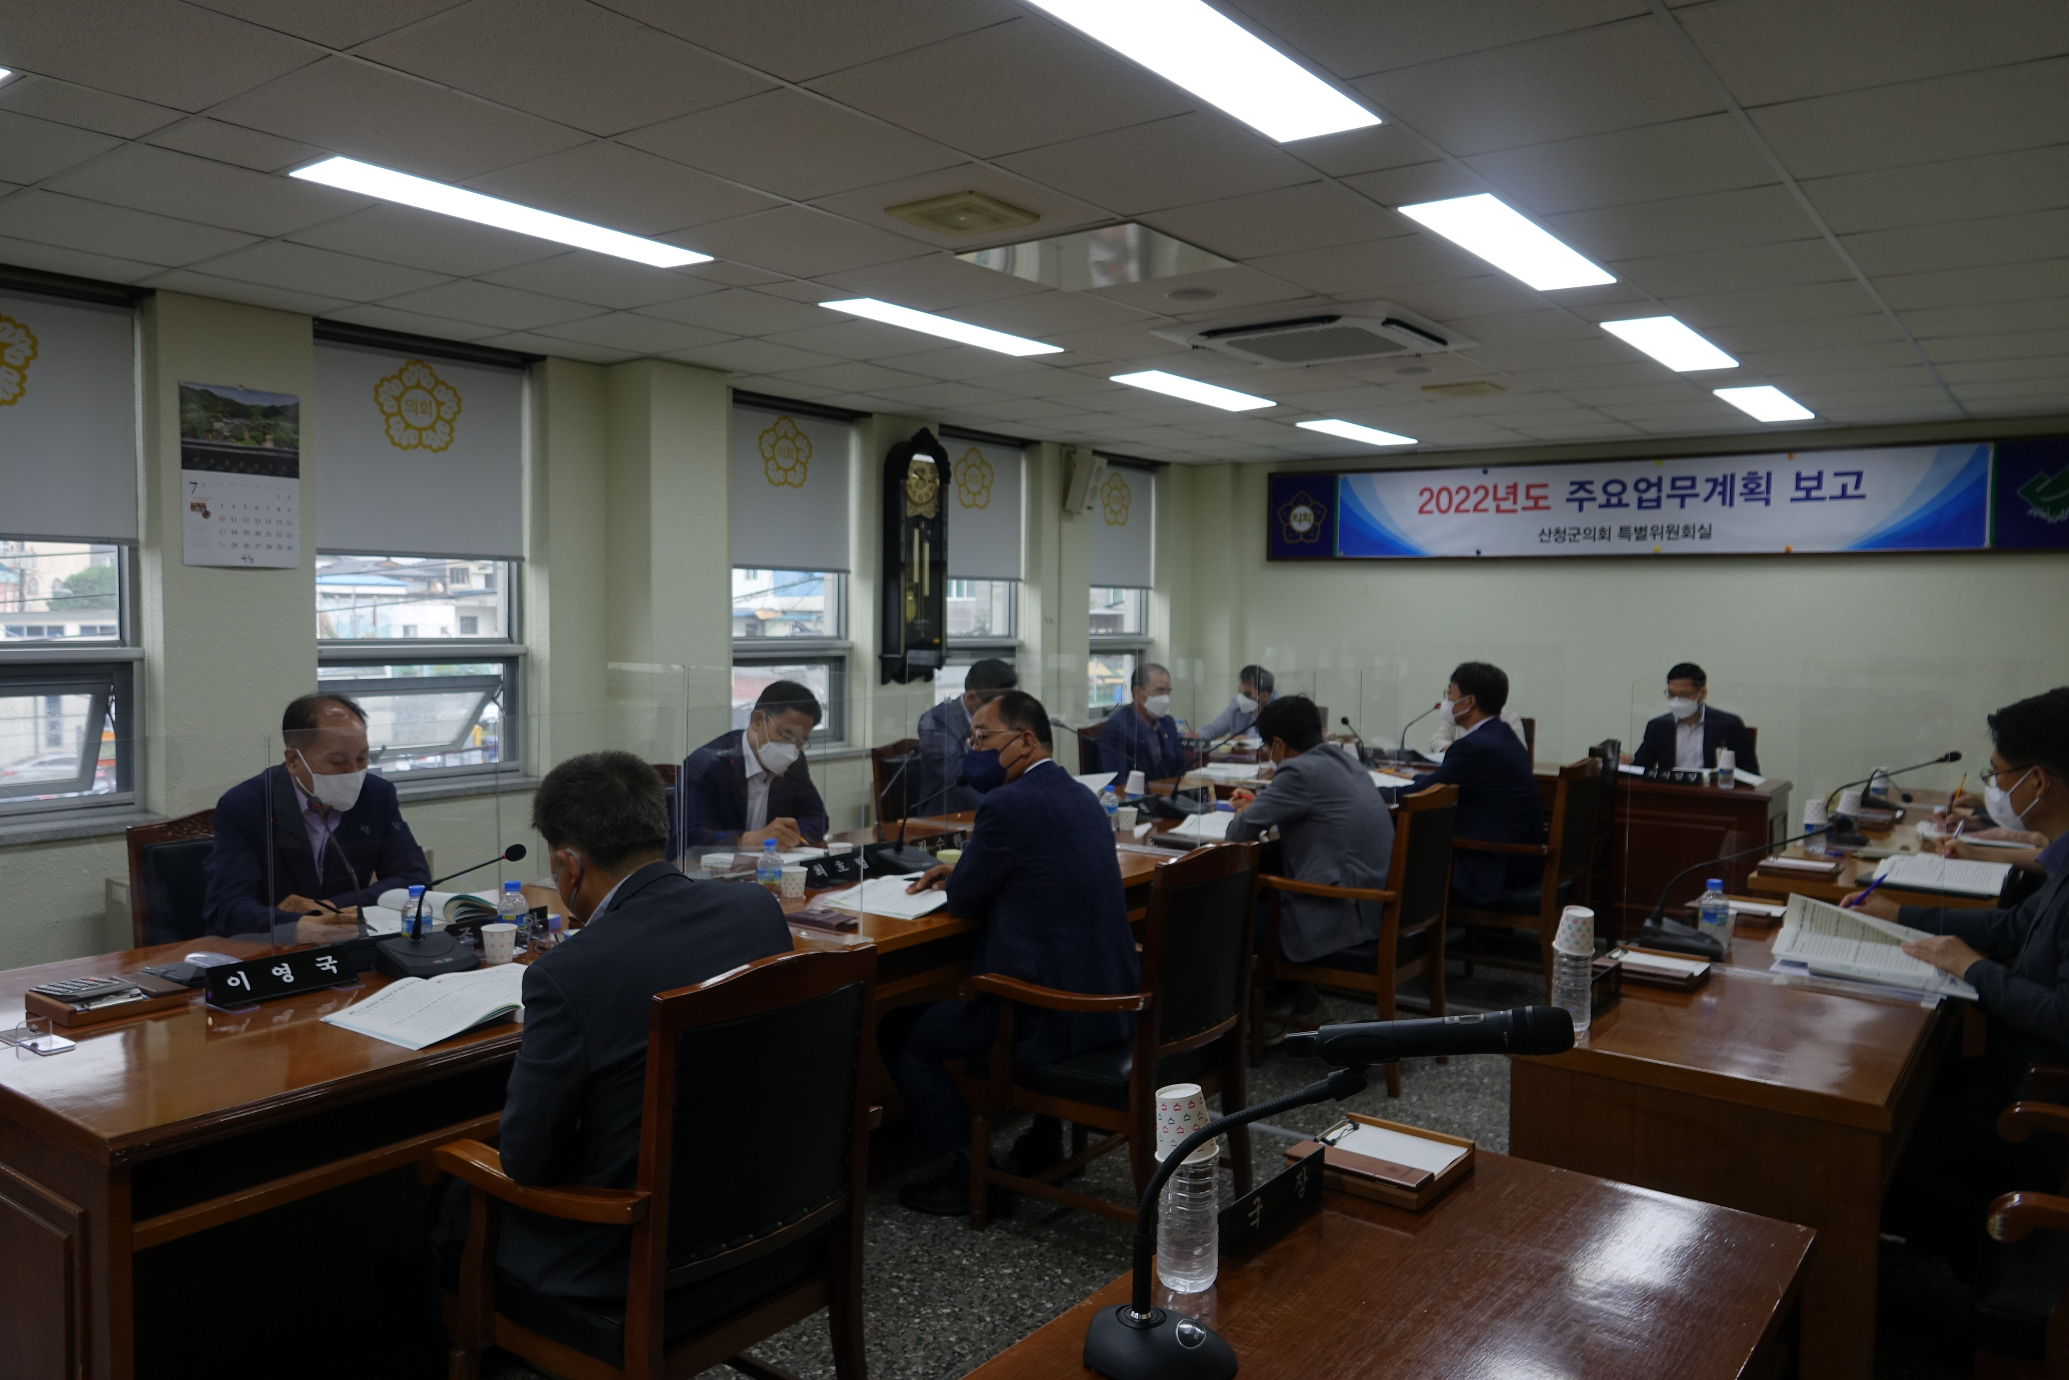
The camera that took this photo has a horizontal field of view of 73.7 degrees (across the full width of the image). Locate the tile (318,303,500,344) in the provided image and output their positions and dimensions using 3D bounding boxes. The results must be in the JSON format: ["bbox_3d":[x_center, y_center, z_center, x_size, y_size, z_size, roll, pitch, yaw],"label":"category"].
[{"bbox_3d":[-2.333,-1.404,5.259,0.420,0.020,0.600,3,4,37],"label":"tile"}]

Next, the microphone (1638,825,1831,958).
[{"bbox_3d":[1.454,0.408,2.872,0.385,0.310,0.120,4,5,38],"label":"microphone"}]

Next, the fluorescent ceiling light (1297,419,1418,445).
[{"bbox_3d":[1.933,-1.539,8.189,0.280,0.050,1.200,3,4,38],"label":"fluorescent ceiling light"}]

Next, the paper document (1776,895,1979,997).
[{"bbox_3d":[1.869,0.565,3.098,0.360,0.090,0.420,3,4,38],"label":"paper document"}]

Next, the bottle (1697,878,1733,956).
[{"bbox_3d":[1.366,0.446,2.766,0.064,0.148,0.064,3,4,37],"label":"bottle"}]

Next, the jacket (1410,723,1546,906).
[{"bbox_3d":[1.605,0.433,5.047,0.430,0.630,0.480,4,5,38],"label":"jacket"}]

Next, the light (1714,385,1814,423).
[{"bbox_3d":[3.620,-1.420,6.849,0.280,0.050,1.200,3,4,38],"label":"light"}]

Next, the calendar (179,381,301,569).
[{"bbox_3d":[-2.845,-0.759,4.950,0.015,0.620,0.400,3,4,37],"label":"calendar"}]

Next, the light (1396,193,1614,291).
[{"bbox_3d":[1.395,-1.284,3.974,0.280,0.050,1.180,3,4,37],"label":"light"}]

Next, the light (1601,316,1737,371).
[{"bbox_3d":[2.504,-1.360,5.396,0.280,0.050,1.180,3,4,37],"label":"light"}]

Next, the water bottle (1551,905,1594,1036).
[{"bbox_3d":[0.890,0.457,2.274,0.070,0.202,0.070,3,4,37],"label":"water bottle"}]

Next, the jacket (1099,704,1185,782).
[{"bbox_3d":[0.473,0.339,6.047,0.380,0.570,0.460,4,5,38],"label":"jacket"}]

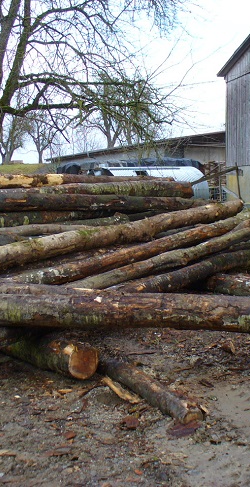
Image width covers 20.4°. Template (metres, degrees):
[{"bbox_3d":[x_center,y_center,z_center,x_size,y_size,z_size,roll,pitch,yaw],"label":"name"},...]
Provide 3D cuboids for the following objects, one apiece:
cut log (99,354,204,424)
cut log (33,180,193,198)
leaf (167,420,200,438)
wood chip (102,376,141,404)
[{"bbox_3d":[0.095,1.006,4.982,0.140,0.140,1.457,-3,7,-28],"label":"cut log"},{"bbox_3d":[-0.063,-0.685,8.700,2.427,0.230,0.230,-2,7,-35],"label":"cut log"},{"bbox_3d":[0.364,1.135,4.255,0.238,0.035,0.130,-4,7,-31],"label":"leaf"},{"bbox_3d":[-0.034,1.051,4.986,0.060,0.040,0.603,-3,7,-26],"label":"wood chip"}]

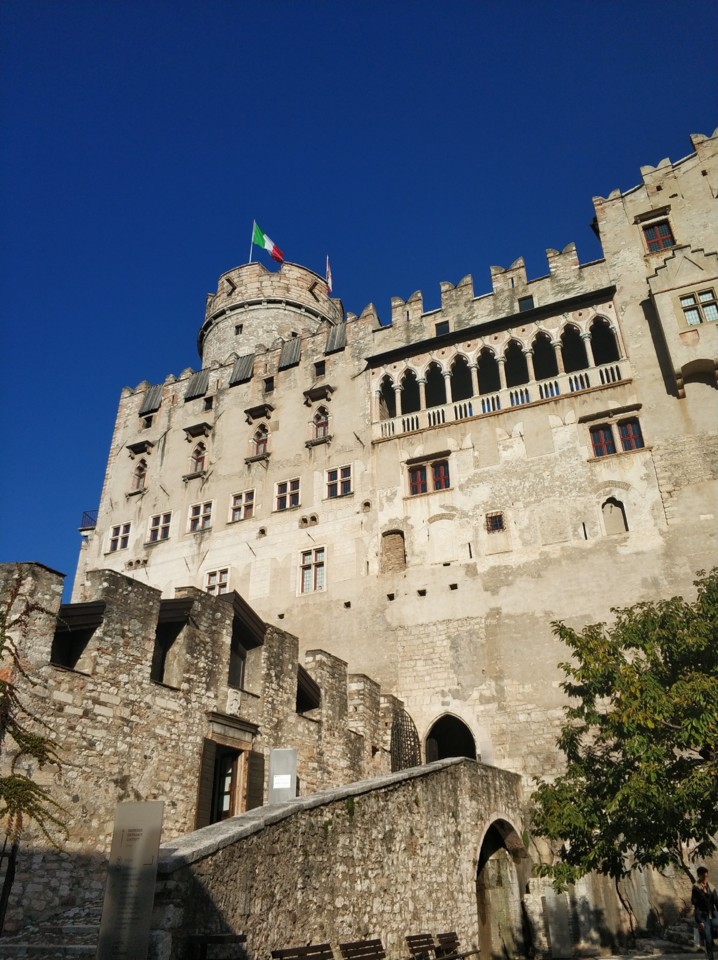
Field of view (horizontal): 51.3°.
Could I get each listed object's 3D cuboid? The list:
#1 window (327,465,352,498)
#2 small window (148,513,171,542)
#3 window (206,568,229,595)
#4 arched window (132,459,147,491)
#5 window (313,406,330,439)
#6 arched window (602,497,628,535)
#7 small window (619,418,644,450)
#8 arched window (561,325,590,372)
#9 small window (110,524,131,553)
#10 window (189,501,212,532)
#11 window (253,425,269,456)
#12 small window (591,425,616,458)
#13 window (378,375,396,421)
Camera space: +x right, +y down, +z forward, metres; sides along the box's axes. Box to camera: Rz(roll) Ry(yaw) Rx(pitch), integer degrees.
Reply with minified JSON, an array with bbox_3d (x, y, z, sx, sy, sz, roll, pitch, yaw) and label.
[{"bbox_3d":[-0.919,0.107,36.657,1.416,1.554,0.300,-14,-33,22],"label":"window"},{"bbox_3d":[-10.576,2.590,40.183,1.214,1.543,0.250,-13,-32,21],"label":"small window"},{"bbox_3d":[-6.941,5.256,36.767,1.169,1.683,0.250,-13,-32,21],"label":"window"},{"bbox_3d":[-12.421,-0.260,42.770,0.802,2.108,0.250,-13,-32,21],"label":"arched window"},{"bbox_3d":[-1.874,-2.969,38.807,0.814,2.019,0.250,-13,-32,21],"label":"window"},{"bbox_3d":[10.262,1.453,29.984,0.802,1.568,0.300,-13,-32,21],"label":"arched window"},{"bbox_3d":[11.366,-1.870,31.269,0.838,1.548,0.250,-13,-32,21],"label":"small window"},{"bbox_3d":[9.920,-6.061,34.443,1.012,2.708,0.300,-13,-32,21],"label":"arched window"},{"bbox_3d":[-13.340,3.245,41.843,1.264,1.580,0.300,-14,-33,22],"label":"small window"},{"bbox_3d":[-8.379,1.971,39.784,1.361,1.594,0.300,-14,-33,22],"label":"window"},{"bbox_3d":[-4.917,-2.033,38.027,0.899,1.956,0.250,-14,-33,22],"label":"window"},{"bbox_3d":[10.394,-1.602,31.791,0.820,1.501,0.300,-13,-33,20],"label":"small window"},{"bbox_3d":[1.393,-3.985,35.674,0.830,2.496,0.300,-13,-32,20],"label":"window"}]

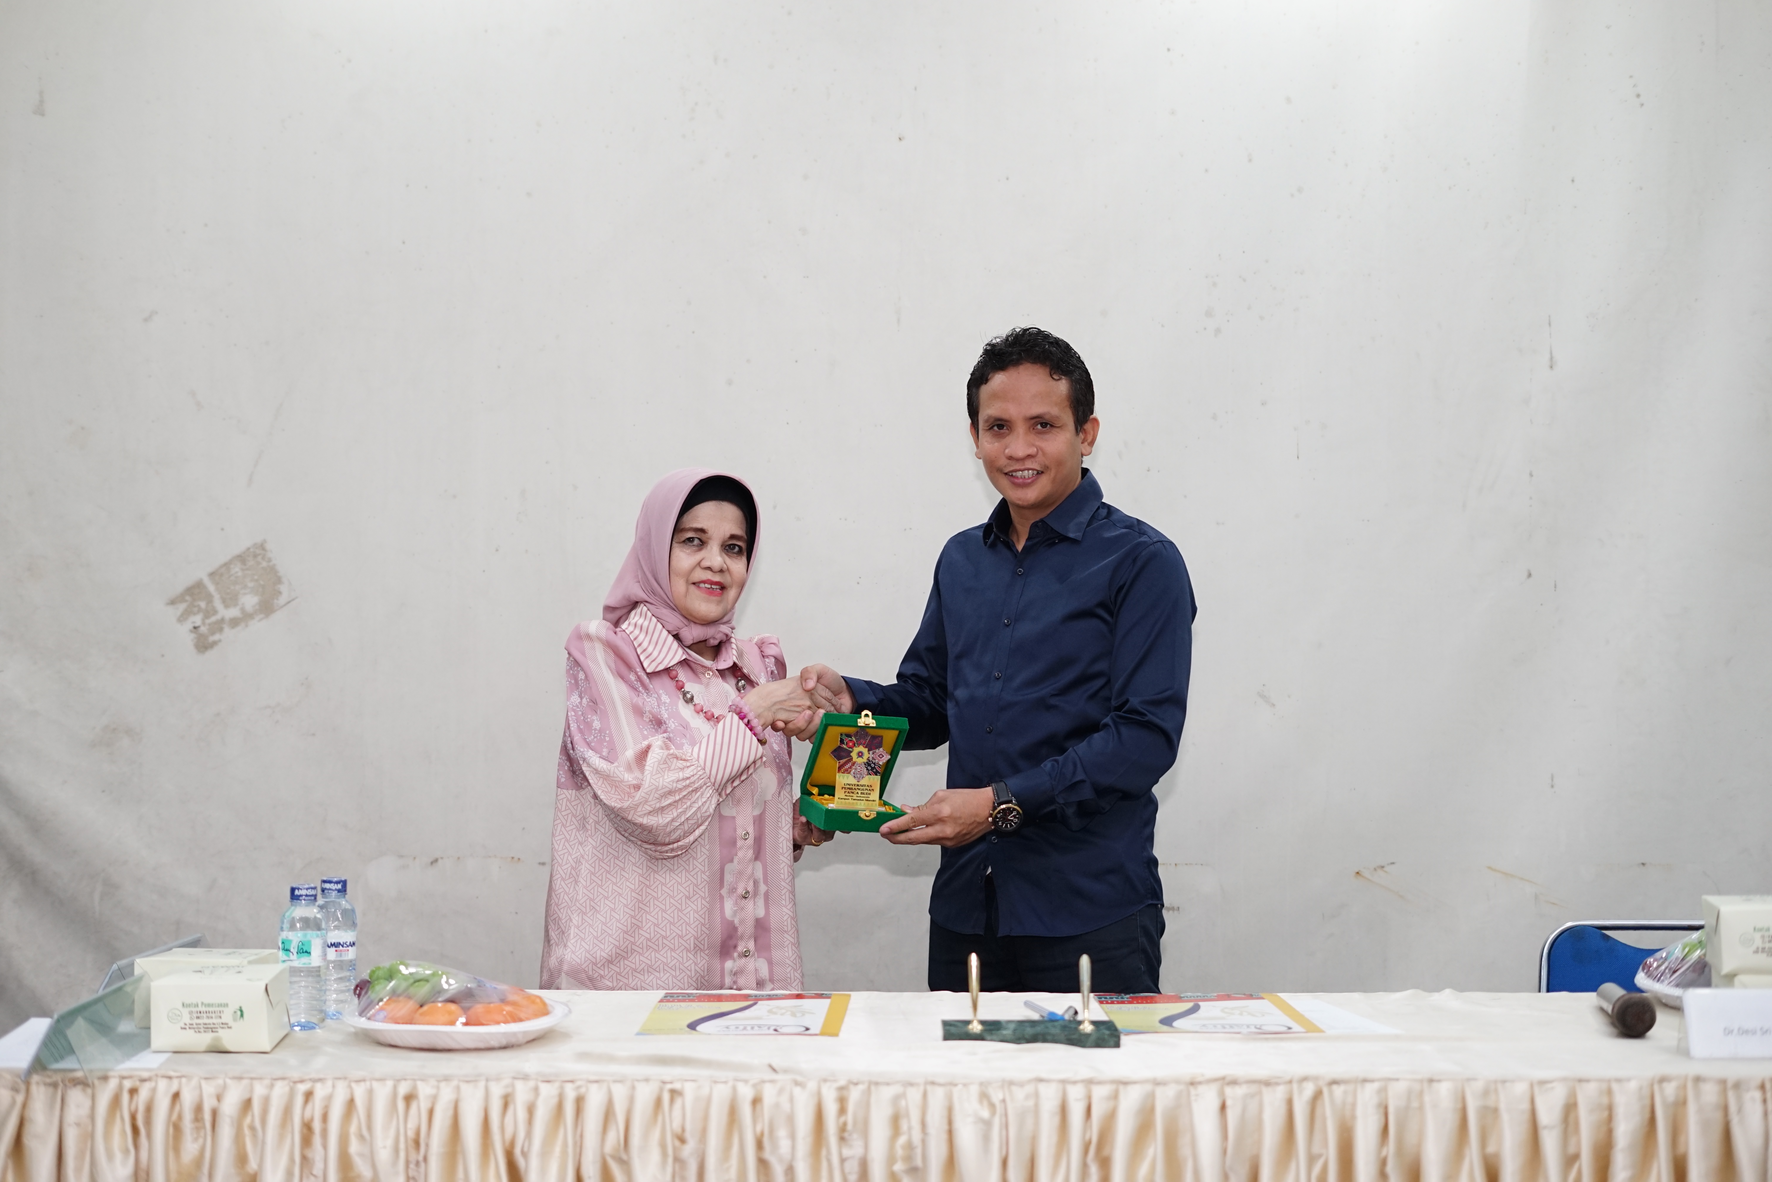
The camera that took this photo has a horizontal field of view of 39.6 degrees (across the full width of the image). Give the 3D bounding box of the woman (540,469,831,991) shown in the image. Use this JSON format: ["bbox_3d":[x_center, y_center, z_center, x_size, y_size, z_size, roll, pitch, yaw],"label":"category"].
[{"bbox_3d":[-0.288,0.557,3.480,0.440,1.480,0.370,0,0,-31],"label":"woman"}]

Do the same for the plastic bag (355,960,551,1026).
[{"bbox_3d":[-0.523,0.484,2.965,0.235,0.068,0.205,0,0,0],"label":"plastic bag"}]

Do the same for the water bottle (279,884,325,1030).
[{"bbox_3d":[-0.716,0.447,3.020,0.057,0.179,0.057,0,0,0],"label":"water bottle"}]

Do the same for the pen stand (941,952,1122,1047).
[{"bbox_3d":[0.173,0.485,2.935,0.213,0.105,0.095,0,0,0],"label":"pen stand"}]

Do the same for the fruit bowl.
[{"bbox_3d":[-0.518,0.519,2.965,0.275,0.036,0.250,0,0,0],"label":"fruit bowl"}]

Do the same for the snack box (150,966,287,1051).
[{"bbox_3d":[-0.787,0.496,2.930,0.138,0.081,0.142,0,0,0],"label":"snack box"}]

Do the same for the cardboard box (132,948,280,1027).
[{"bbox_3d":[-0.846,0.496,3.085,0.138,0.081,0.142,0,0,-2],"label":"cardboard box"}]

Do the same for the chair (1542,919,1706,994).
[{"bbox_3d":[1.245,0.905,3.720,0.420,0.770,0.460,0,0,0],"label":"chair"}]

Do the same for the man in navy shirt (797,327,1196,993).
[{"bbox_3d":[0.165,0.452,3.530,0.560,1.680,0.400,0,0,20],"label":"man in navy shirt"}]

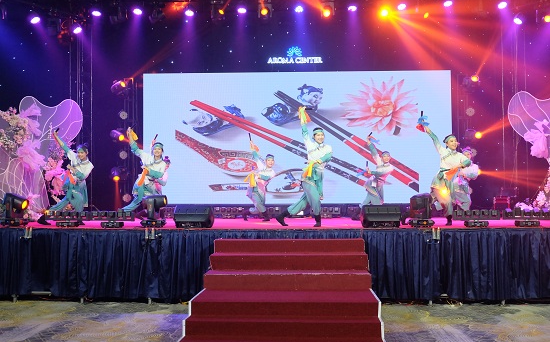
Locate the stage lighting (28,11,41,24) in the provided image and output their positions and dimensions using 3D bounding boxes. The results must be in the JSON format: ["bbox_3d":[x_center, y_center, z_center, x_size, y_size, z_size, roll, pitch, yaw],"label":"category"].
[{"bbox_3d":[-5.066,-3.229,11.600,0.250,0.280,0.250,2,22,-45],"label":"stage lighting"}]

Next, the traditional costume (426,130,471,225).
[{"bbox_3d":[2.739,0.103,8.700,0.700,1.480,0.520,1,-3,-25],"label":"traditional costume"}]

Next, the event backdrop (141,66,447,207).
[{"bbox_3d":[0.506,-0.771,12.650,7.100,3.050,0.150,0,-2,2],"label":"event backdrop"}]

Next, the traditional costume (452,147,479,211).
[{"bbox_3d":[3.803,0.170,11.000,0.580,1.300,0.460,1,-3,-30],"label":"traditional costume"}]

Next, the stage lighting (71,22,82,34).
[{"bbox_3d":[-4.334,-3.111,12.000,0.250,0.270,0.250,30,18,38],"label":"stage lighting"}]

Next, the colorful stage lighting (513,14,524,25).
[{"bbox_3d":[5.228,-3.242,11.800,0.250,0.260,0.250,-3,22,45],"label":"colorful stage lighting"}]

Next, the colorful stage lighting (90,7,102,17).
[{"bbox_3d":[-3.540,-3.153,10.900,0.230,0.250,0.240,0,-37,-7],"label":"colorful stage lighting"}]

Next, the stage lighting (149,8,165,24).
[{"bbox_3d":[-2.340,-3.124,10.900,0.310,0.400,0.310,-1,-1,29],"label":"stage lighting"}]

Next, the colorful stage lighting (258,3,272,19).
[{"bbox_3d":[-0.197,-3.329,11.400,0.300,0.360,0.300,0,-2,0],"label":"colorful stage lighting"}]

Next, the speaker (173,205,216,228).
[{"bbox_3d":[-1.230,0.692,8.450,0.570,0.350,0.430,0,-1,6],"label":"speaker"}]

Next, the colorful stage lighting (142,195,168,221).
[{"bbox_3d":[-1.859,0.633,8.480,0.390,0.480,0.340,-1,-1,18],"label":"colorful stage lighting"}]

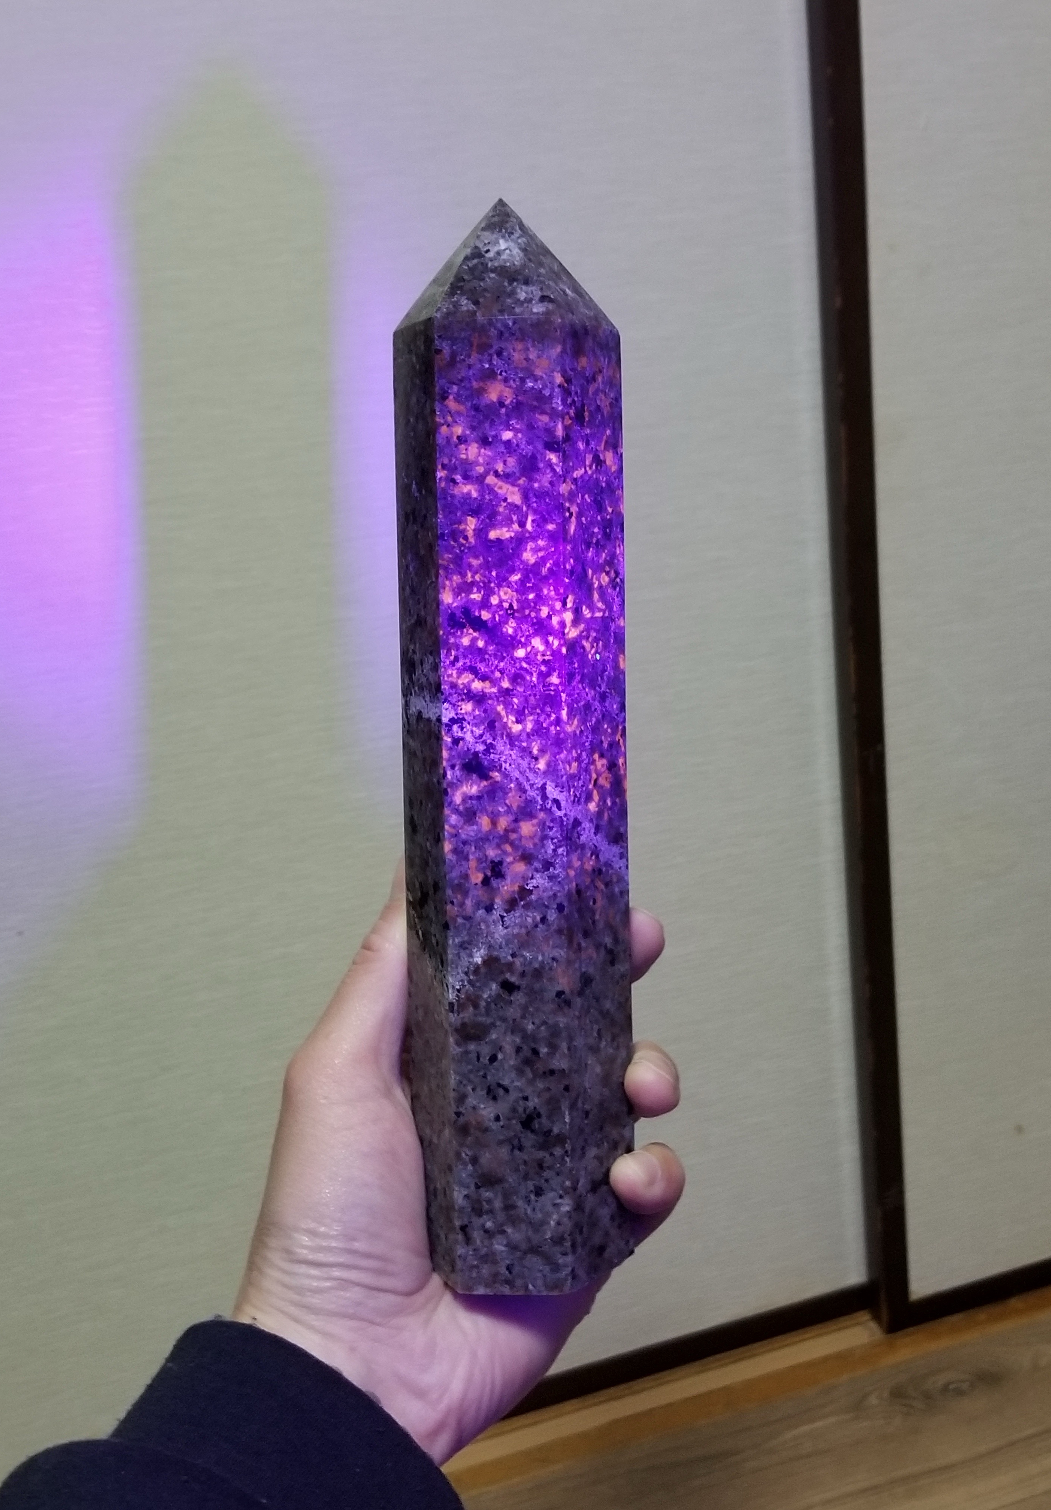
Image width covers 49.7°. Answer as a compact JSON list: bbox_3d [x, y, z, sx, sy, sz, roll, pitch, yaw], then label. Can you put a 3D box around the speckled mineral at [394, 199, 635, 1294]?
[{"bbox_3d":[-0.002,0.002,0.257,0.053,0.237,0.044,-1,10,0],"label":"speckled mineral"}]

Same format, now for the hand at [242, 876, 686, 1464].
[{"bbox_3d":[-0.013,0.093,0.278,0.100,0.148,0.080,10,7,-7],"label":"hand"}]

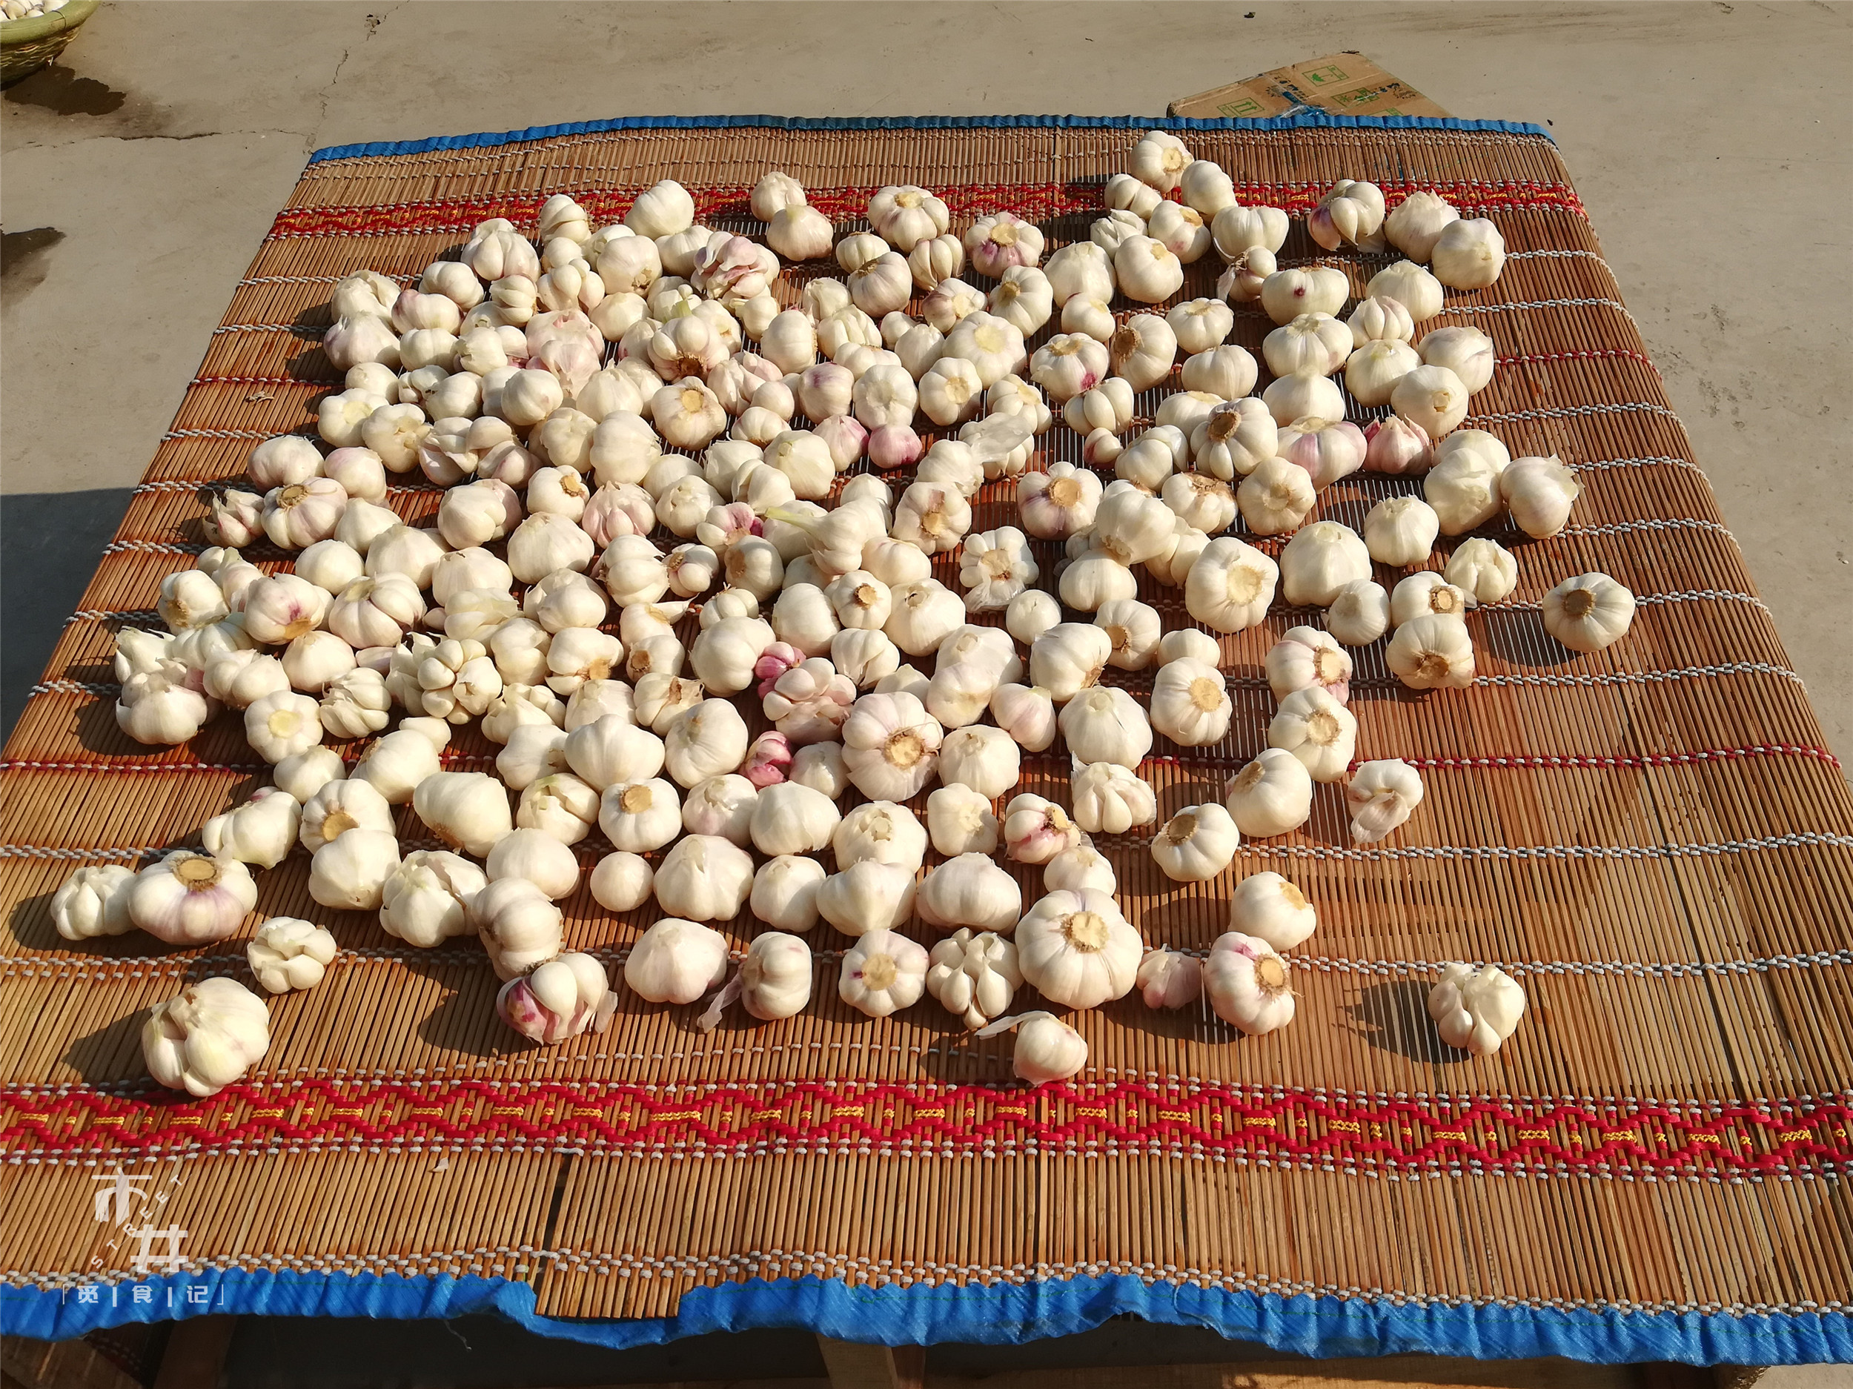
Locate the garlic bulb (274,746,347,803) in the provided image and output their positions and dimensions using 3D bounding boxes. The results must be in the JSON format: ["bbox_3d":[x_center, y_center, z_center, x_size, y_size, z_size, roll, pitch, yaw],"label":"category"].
[{"bbox_3d":[-0.383,0.050,0.864,0.045,0.037,0.045,7,50,-9],"label":"garlic bulb"}]

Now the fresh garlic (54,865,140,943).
[{"bbox_3d":[-0.438,0.109,0.733,0.046,0.046,0.047,1,53,3],"label":"fresh garlic"}]

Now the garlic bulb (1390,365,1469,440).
[{"bbox_3d":[0.363,-0.211,1.003,0.056,0.049,0.055,2,81,-14],"label":"garlic bulb"}]

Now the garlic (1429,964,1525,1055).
[{"bbox_3d":[0.265,0.151,0.669,0.046,0.046,0.049,1,53,3],"label":"garlic"}]

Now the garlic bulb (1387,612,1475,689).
[{"bbox_3d":[0.333,-0.028,0.917,0.059,0.054,0.050,-17,17,20],"label":"garlic bulb"}]

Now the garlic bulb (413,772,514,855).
[{"bbox_3d":[-0.283,0.073,0.850,0.058,0.053,0.053,38,71,-12],"label":"garlic bulb"}]

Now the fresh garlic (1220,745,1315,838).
[{"bbox_3d":[0.201,0.058,0.816,0.054,0.046,0.053,-16,57,26],"label":"fresh garlic"}]

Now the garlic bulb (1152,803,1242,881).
[{"bbox_3d":[0.142,0.078,0.736,0.048,0.038,0.043,1,53,3],"label":"garlic bulb"}]

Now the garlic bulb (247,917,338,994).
[{"bbox_3d":[-0.358,0.147,0.784,0.050,0.039,0.046,0,51,0],"label":"garlic bulb"}]

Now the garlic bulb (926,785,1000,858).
[{"bbox_3d":[0.021,0.074,0.812,0.043,0.039,0.044,1,53,3],"label":"garlic bulb"}]

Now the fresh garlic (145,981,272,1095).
[{"bbox_3d":[-0.385,0.183,0.743,0.069,0.057,0.065,-1,49,2],"label":"fresh garlic"}]

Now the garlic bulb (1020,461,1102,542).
[{"bbox_3d":[0.092,-0.133,0.957,0.058,0.048,0.058,1,53,3],"label":"garlic bulb"}]

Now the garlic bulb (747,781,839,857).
[{"bbox_3d":[-0.080,0.075,0.833,0.054,0.049,0.045,-13,83,-6],"label":"garlic bulb"}]

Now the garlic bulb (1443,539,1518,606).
[{"bbox_3d":[0.334,-0.074,0.837,0.044,0.038,0.042,0,52,4],"label":"garlic bulb"}]

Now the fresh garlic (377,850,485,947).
[{"bbox_3d":[-0.262,0.108,0.735,0.057,0.043,0.051,0,52,4],"label":"fresh garlic"}]

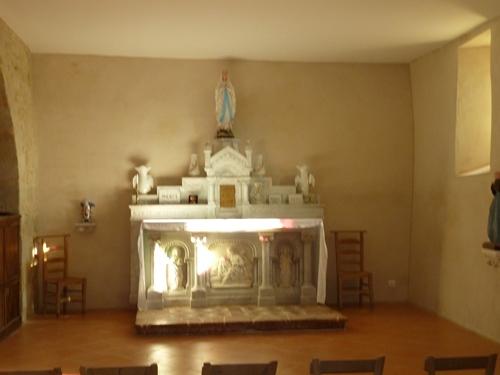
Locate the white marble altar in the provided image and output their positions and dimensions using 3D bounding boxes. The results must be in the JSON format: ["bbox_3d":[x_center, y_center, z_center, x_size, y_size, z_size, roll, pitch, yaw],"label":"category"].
[{"bbox_3d":[-0.240,0.400,8.387,2.380,2.010,0.660,0,0,-7],"label":"white marble altar"}]

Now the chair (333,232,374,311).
[{"bbox_3d":[1.309,1.039,8.786,0.450,0.930,0.440,0,0,-6],"label":"chair"}]

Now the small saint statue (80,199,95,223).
[{"bbox_3d":[-1.966,0.285,8.401,0.175,0.285,0.110,0,0,-7],"label":"small saint statue"}]

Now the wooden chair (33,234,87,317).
[{"bbox_3d":[-2.270,1.045,8.312,0.450,0.920,0.440,0,0,-43],"label":"wooden chair"}]

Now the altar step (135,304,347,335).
[{"bbox_3d":[-0.127,1.457,7.689,2.200,0.100,0.980,0,0,-7],"label":"altar step"}]

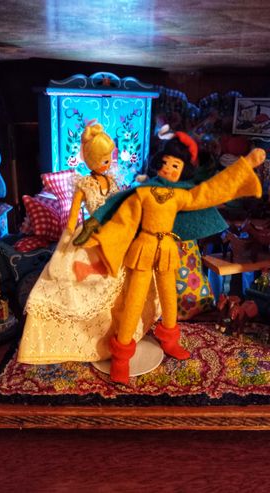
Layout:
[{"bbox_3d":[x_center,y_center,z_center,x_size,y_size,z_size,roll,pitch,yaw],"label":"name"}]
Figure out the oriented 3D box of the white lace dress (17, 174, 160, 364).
[{"bbox_3d":[-0.041,0.013,0.413,0.153,0.174,0.122,-8,20,-27],"label":"white lace dress"}]

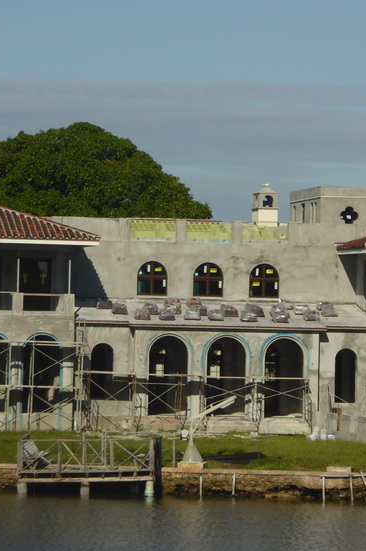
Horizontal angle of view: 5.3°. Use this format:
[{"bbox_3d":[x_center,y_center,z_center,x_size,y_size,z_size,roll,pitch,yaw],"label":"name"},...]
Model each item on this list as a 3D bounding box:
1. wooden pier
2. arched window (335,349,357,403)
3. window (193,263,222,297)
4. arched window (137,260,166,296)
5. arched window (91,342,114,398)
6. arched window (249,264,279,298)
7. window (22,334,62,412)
[{"bbox_3d":[-3.288,6.664,138.000,5.050,2.150,3.200,1,-1,0],"label":"wooden pier"},{"bbox_3d":[7.159,4.405,171.808,0.985,2.364,0.200,1,-1,-10],"label":"arched window"},{"bbox_3d":[1.137,0.196,175.043,1.361,1.526,0.150,1,-1,-10],"label":"window"},{"bbox_3d":[-1.357,0.138,174.603,1.354,1.540,0.150,1,-1,-10],"label":"arched window"},{"bbox_3d":[-3.465,4.164,169.935,1.008,2.438,0.200,1,-1,-10],"label":"arched window"},{"bbox_3d":[3.645,0.255,175.485,1.367,1.512,0.150,1,-1,-10],"label":"arched window"},{"bbox_3d":[-6.030,4.189,169.025,1.695,3.424,0.300,1,-1,-10],"label":"window"}]

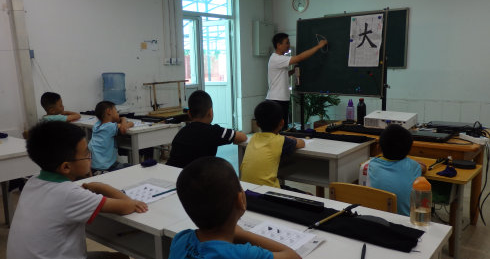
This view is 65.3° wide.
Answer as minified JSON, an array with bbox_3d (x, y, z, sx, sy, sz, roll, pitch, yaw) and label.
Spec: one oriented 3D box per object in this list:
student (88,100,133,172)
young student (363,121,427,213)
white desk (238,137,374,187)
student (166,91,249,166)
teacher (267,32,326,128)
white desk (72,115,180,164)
[{"bbox_3d":[-1.086,0.269,3.275,0.370,1.020,0.570,7,13,37],"label":"student"},{"bbox_3d":[0.883,0.446,2.175,0.380,0.980,0.560,6,13,34],"label":"young student"},{"bbox_3d":[0.464,0.434,2.945,0.860,0.740,0.600,7,14,39],"label":"white desk"},{"bbox_3d":[-0.197,0.266,2.900,0.460,1.100,0.570,2,11,20],"label":"student"},{"bbox_3d":[0.670,-0.395,4.900,0.760,1.660,0.480,-4,11,-11],"label":"teacher"},{"bbox_3d":[-1.079,0.305,3.844,0.860,0.740,0.600,7,14,39],"label":"white desk"}]

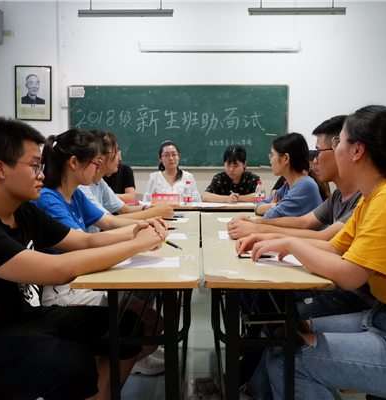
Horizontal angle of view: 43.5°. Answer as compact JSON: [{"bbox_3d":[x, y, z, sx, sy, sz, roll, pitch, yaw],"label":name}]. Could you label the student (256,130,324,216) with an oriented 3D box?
[{"bbox_3d":[0.600,0.241,2.852,0.640,1.260,0.480,0,5,1],"label":"student"}]

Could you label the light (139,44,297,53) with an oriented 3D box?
[{"bbox_3d":[0.384,-2.114,6.743,2.232,0.100,0.110,0,6,1],"label":"light"}]

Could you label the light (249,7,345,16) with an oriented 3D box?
[{"bbox_3d":[1.332,-2.395,6.150,1.240,0.100,0.140,0,5,1],"label":"light"}]

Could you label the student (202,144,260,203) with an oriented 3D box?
[{"bbox_3d":[0.320,0.143,4.235,0.520,1.230,0.600,0,6,1],"label":"student"}]

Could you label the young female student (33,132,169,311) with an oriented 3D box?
[{"bbox_3d":[-0.450,0.316,2.263,0.680,1.280,0.560,-1,6,-6],"label":"young female student"}]

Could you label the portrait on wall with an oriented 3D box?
[{"bbox_3d":[-2.259,-1.513,6.853,0.525,0.787,0.030,0,6,1],"label":"portrait on wall"}]

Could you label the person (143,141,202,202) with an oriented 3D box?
[{"bbox_3d":[-0.185,0.115,4.176,0.500,1.270,0.660,0,5,1],"label":"person"}]

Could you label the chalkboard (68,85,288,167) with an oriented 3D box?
[{"bbox_3d":[-0.204,-1.066,6.950,3.171,1.185,0.060,0,5,1],"label":"chalkboard"}]

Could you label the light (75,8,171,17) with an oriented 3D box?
[{"bbox_3d":[-0.862,-2.392,6.192,1.224,0.100,0.130,0,6,1],"label":"light"}]

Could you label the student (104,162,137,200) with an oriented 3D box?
[{"bbox_3d":[-0.760,0.103,4.282,0.500,1.300,0.600,0,6,1],"label":"student"}]

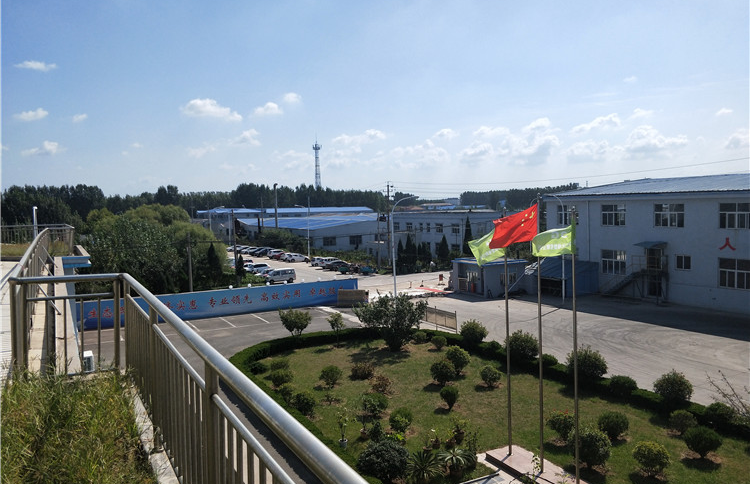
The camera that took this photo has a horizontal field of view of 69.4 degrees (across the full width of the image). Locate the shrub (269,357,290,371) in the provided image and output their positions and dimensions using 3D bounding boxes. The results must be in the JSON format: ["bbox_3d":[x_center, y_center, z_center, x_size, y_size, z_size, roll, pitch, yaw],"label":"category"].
[{"bbox_3d":[-5.309,6.853,30.168,1.171,0.851,1.171,-1,4,0],"label":"shrub"}]

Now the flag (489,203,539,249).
[{"bbox_3d":[4.550,-0.510,17.800,1.650,1.500,0.400,-1,4,7],"label":"flag"}]

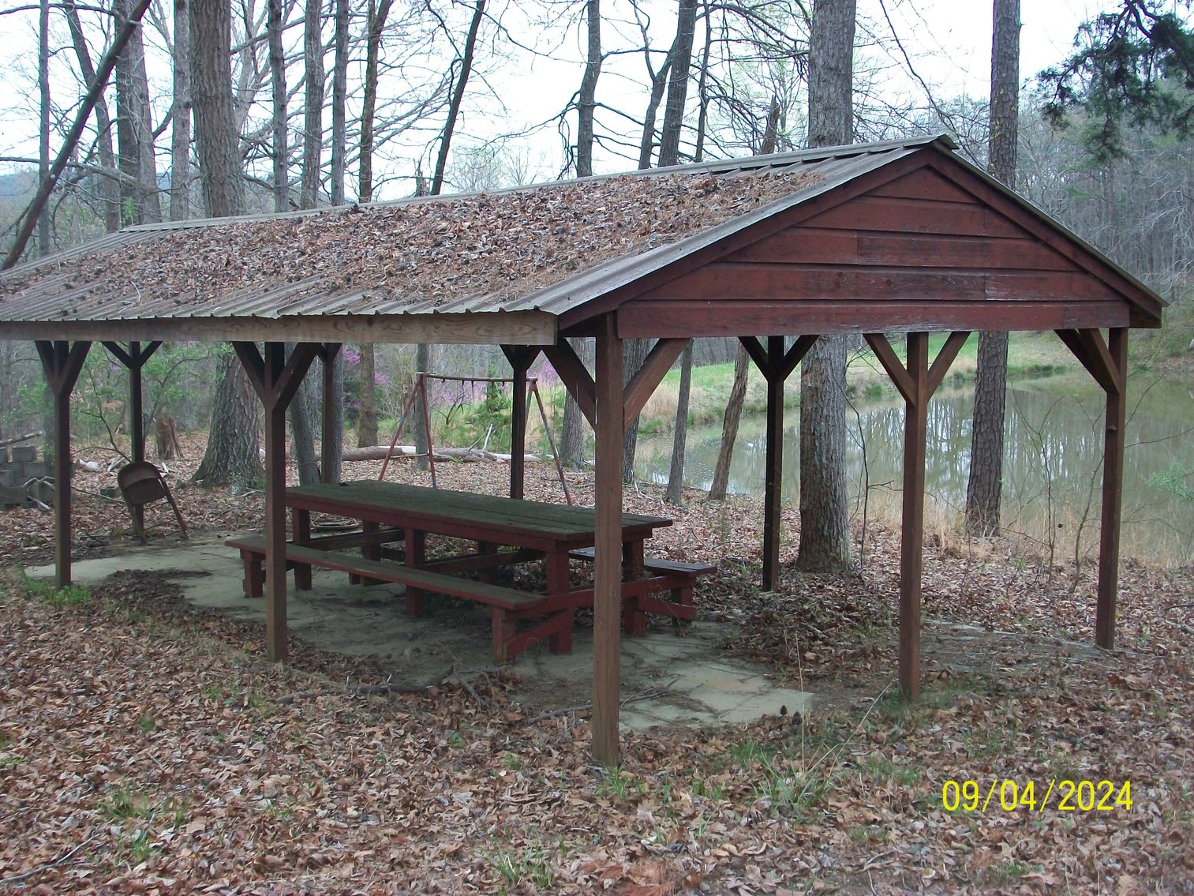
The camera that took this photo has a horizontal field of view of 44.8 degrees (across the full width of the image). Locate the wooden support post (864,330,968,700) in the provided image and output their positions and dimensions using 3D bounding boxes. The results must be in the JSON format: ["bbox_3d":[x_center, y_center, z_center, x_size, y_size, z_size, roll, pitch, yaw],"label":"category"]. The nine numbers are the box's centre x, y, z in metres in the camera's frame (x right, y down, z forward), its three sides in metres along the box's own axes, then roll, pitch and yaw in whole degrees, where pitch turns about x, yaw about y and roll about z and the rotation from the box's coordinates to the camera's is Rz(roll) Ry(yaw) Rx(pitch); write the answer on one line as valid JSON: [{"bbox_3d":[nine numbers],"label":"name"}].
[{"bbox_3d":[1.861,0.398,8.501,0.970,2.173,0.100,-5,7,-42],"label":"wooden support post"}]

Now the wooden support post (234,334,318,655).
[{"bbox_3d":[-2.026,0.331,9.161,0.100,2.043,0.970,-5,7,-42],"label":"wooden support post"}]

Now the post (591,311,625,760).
[{"bbox_3d":[0.052,0.443,6.872,0.092,2.139,0.092,-5,7,-42],"label":"post"}]

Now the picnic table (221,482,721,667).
[{"bbox_3d":[-1.076,0.841,10.941,1.840,0.840,3.690,-5,7,-42],"label":"picnic table"}]

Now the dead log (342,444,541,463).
[{"bbox_3d":[-2.966,0.115,27.500,4.000,0.300,0.360,-1,5,-12],"label":"dead log"}]

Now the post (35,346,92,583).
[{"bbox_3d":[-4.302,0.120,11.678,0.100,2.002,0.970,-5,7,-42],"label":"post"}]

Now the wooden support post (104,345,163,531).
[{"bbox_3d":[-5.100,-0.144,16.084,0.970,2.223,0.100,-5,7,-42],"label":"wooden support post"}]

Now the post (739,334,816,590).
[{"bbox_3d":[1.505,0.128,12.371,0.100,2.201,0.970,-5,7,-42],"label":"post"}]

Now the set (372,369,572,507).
[{"bbox_3d":[-1.580,-0.071,18.824,1.200,1.775,2.850,-4,6,-40],"label":"set"}]

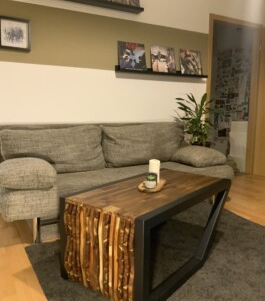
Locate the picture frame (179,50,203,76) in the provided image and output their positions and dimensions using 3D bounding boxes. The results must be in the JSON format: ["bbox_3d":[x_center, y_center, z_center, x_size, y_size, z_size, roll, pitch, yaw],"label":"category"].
[{"bbox_3d":[0.686,-1.015,3.442,0.310,0.305,0.014,-4,-4,-29],"label":"picture frame"}]

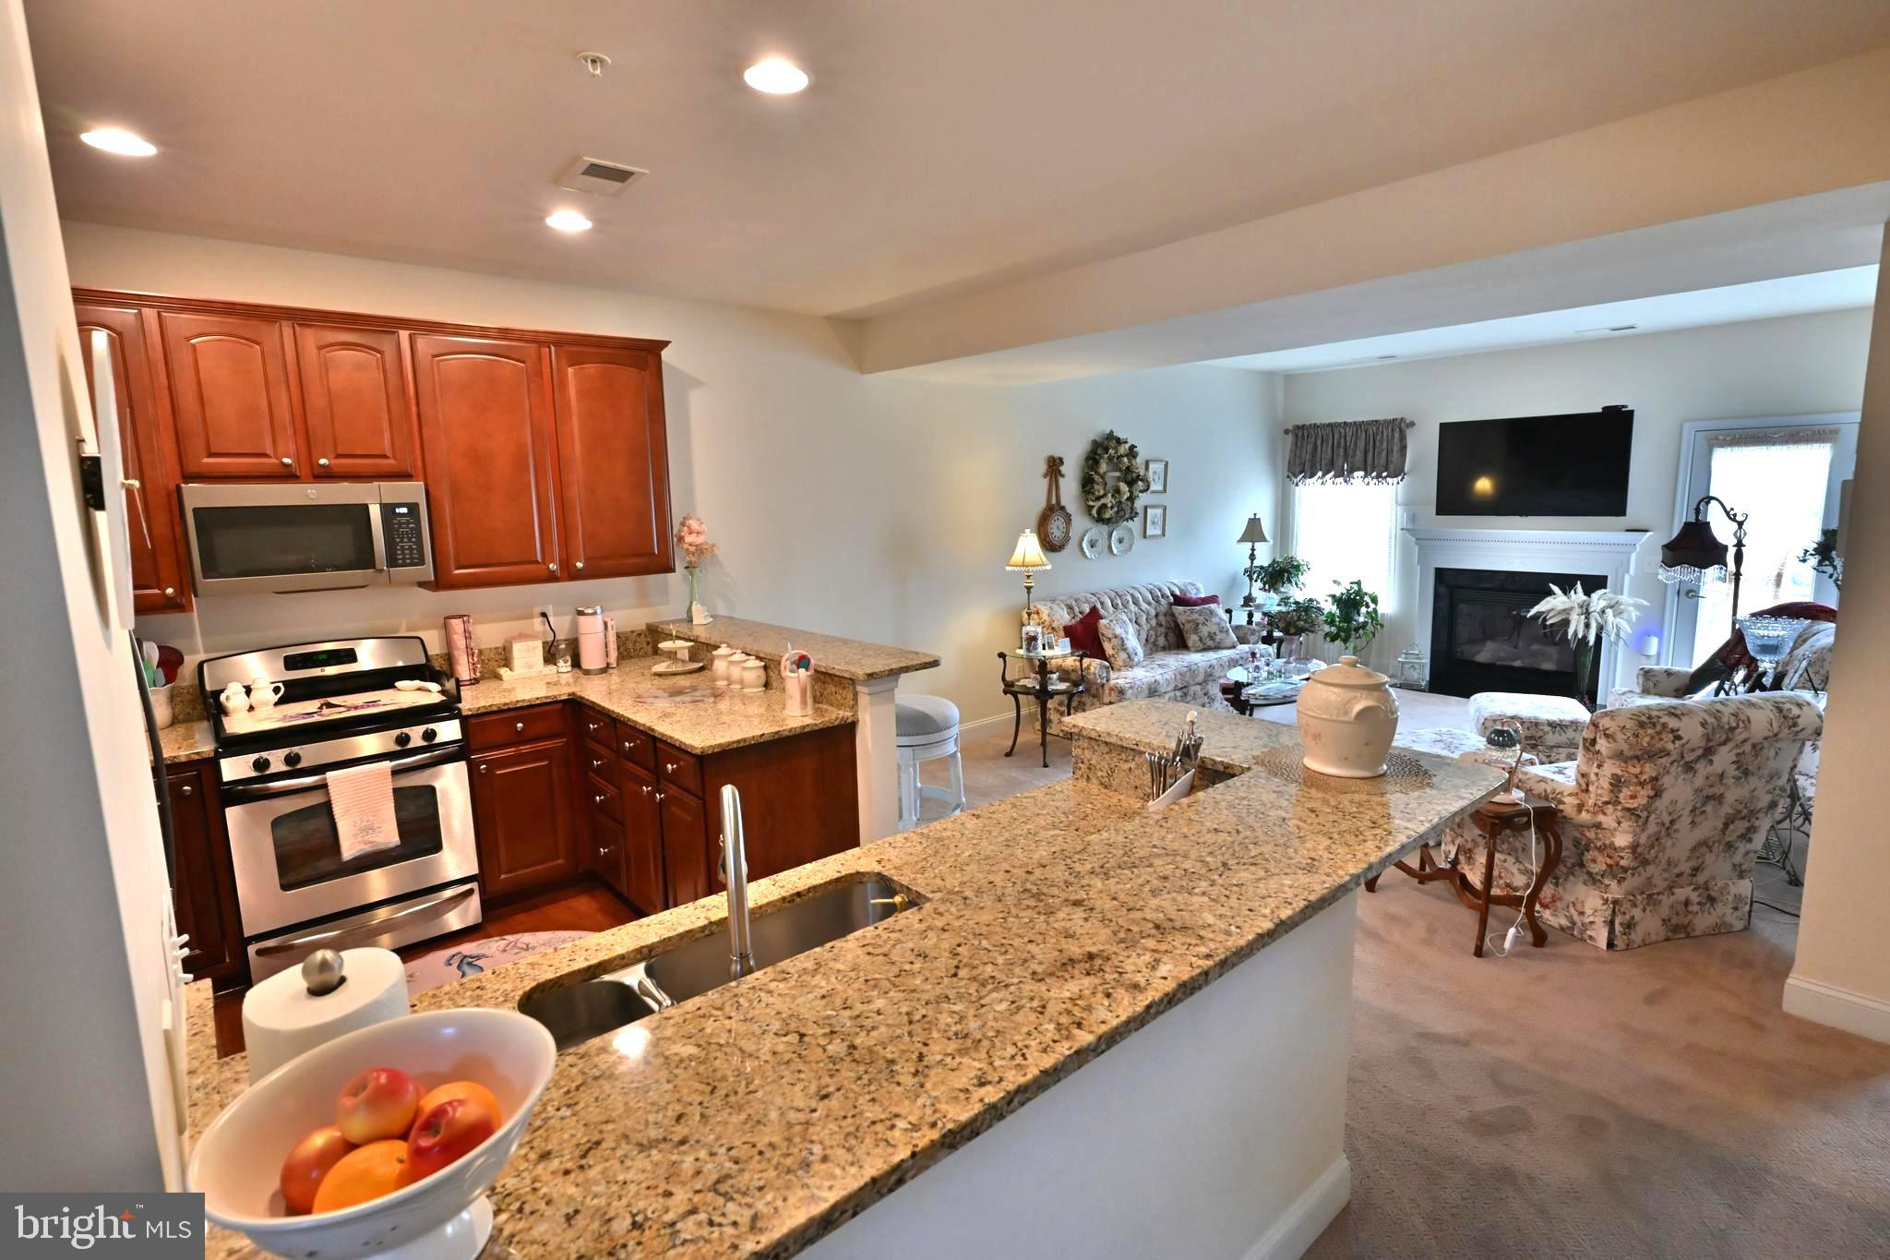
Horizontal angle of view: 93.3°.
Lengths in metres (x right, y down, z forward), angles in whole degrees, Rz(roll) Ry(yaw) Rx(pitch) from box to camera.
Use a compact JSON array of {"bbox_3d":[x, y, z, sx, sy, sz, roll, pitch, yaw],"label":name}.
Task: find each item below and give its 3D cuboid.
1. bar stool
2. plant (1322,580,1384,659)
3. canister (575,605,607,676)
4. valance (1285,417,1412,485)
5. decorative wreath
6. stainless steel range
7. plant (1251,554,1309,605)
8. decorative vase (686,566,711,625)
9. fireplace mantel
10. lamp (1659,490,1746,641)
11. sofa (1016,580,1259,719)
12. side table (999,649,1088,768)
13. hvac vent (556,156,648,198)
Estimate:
[{"bbox_3d":[-0.147,0.723,4.209,0.460,0.760,0.460,-1,9,0],"label":"bar stool"},{"bbox_3d":[3.553,-0.095,7.758,0.480,0.670,0.500,-9,12,-40],"label":"plant"},{"bbox_3d":[-1.691,0.047,4.282,0.130,0.305,0.130,-5,10,-24],"label":"canister"},{"bbox_3d":[3.643,-1.605,8.136,0.120,0.570,1.160,-9,12,-40],"label":"valance"},{"bbox_3d":[1.315,-1.193,6.933,0.740,0.730,0.140,-9,12,-40],"label":"decorative wreath"},{"bbox_3d":[-2.381,0.667,3.552,0.760,1.176,0.690,-9,12,-40],"label":"stainless steel range"},{"bbox_3d":[2.983,-0.460,7.970,0.500,0.410,0.520,-9,12,-40],"label":"plant"},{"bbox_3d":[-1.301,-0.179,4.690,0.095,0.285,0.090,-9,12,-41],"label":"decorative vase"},{"bbox_3d":[4.640,-0.152,7.260,0.230,1.320,1.710,-9,12,-41],"label":"fireplace mantel"},{"bbox_3d":[4.733,-0.029,5.540,0.360,1.610,0.520,-9,12,-40],"label":"lamp"},{"bbox_3d":[1.621,0.194,6.803,2.200,0.920,0.900,-9,12,-41],"label":"sofa"},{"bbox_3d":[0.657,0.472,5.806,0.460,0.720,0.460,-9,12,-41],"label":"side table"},{"bbox_3d":[-1.082,-1.423,2.831,0.200,0.025,0.285,-9,12,-41],"label":"hvac vent"}]

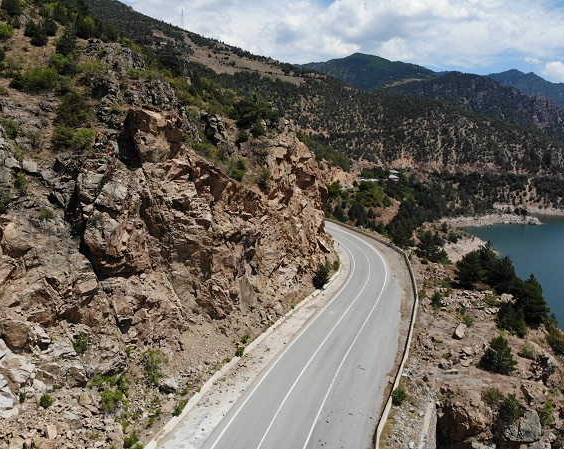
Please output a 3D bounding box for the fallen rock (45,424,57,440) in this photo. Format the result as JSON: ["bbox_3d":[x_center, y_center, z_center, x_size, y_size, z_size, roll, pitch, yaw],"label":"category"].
[{"bbox_3d":[-15.981,14.357,28.700,0.708,0.986,0.602,-5,10,-31],"label":"fallen rock"}]

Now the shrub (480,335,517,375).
[{"bbox_3d":[24.849,14.960,48.000,3.838,3.976,3.838,5,10,28],"label":"shrub"}]

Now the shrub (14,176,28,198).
[{"bbox_3d":[-26.000,-3.693,41.500,1.143,2.182,1.143,-5,10,-32],"label":"shrub"}]

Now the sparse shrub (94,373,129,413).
[{"bbox_3d":[-13.601,13.389,33.200,2.480,2.770,2.232,-4,9,-24],"label":"sparse shrub"}]

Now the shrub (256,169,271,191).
[{"bbox_3d":[-3.425,-8.333,77.000,2.586,4.042,2.586,0,8,-3],"label":"shrub"}]

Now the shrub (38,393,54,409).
[{"bbox_3d":[-17.105,12.780,30.200,0.999,0.897,0.999,-5,10,-31],"label":"shrub"}]

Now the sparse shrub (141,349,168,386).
[{"bbox_3d":[-11.430,12.811,37.300,2.375,3.157,2.137,-3,9,-18],"label":"sparse shrub"}]

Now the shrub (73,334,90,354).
[{"bbox_3d":[-17.069,10.212,35.400,1.363,1.540,1.227,-4,10,-27],"label":"shrub"}]

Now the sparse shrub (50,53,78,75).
[{"bbox_3d":[-33.975,-25.144,65.000,3.849,2.996,3.271,-4,9,-26],"label":"sparse shrub"}]

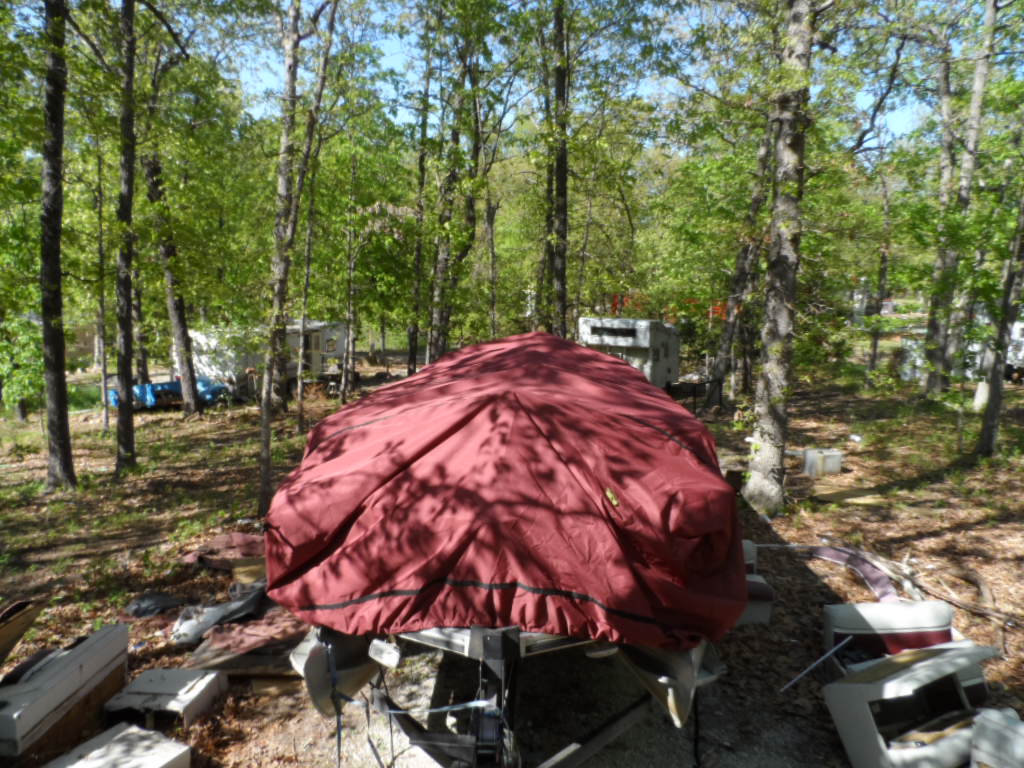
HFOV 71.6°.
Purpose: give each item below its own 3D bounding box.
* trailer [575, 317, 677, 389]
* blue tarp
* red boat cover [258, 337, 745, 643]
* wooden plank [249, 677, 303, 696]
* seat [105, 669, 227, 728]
[{"bbox_3d":[4.000,-1.026,23.700,2.250,2.300,3.200,2,4,27],"label":"trailer"},{"bbox_3d":[-12.400,0.302,25.500,3.900,1.100,1.800,0,4,0],"label":"blue tarp"},{"bbox_3d":[0.150,0.314,6.400,2.500,1.500,6.000,0,4,4],"label":"red boat cover"},{"bbox_3d":[-1.770,2.270,5.380,0.420,0.100,0.140,0,4,0],"label":"wooden plank"},{"bbox_3d":[-2.490,2.267,5.140,0.560,0.160,0.580,0,4,0],"label":"seat"}]

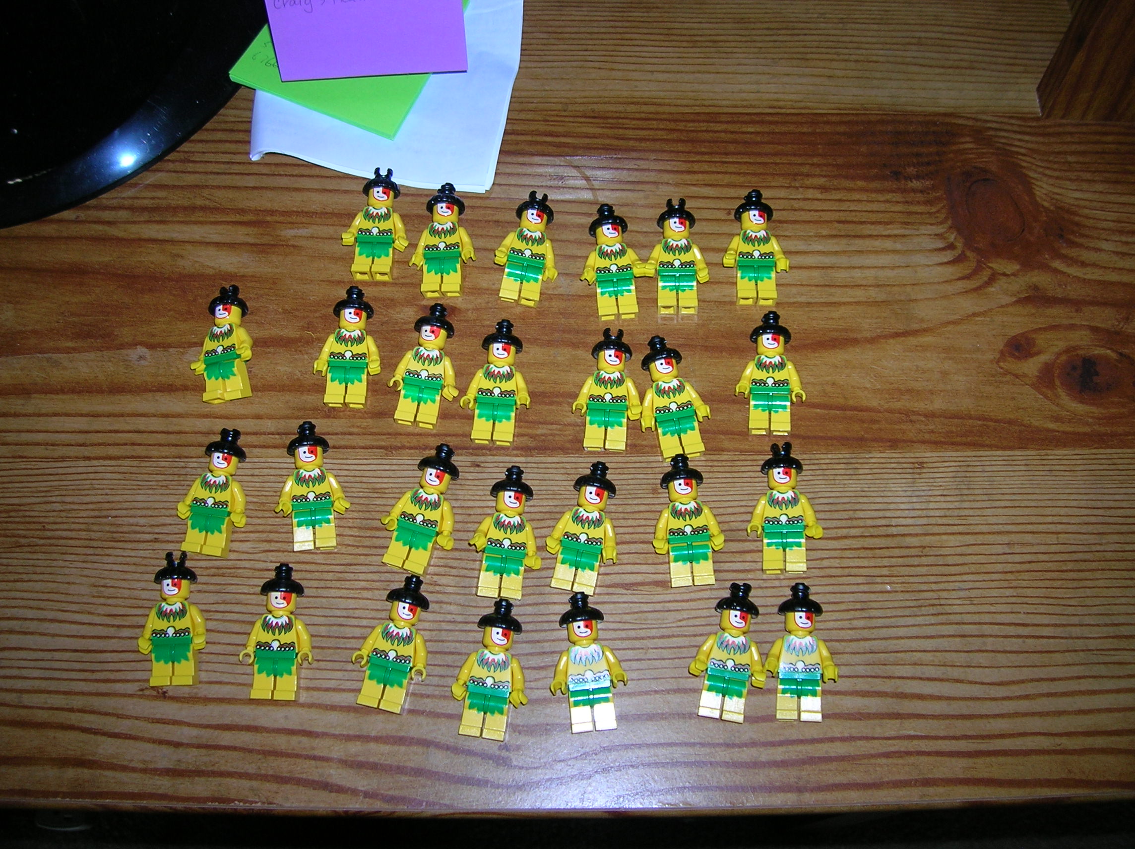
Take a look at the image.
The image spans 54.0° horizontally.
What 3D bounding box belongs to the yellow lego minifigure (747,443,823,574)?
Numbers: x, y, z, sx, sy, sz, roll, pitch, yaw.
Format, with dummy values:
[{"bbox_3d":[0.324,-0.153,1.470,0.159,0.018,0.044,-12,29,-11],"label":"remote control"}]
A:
[{"bbox_3d":[0.079,0.030,0.403,0.027,0.015,0.048,2,76,2],"label":"yellow lego minifigure"}]

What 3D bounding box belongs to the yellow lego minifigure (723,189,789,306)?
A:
[{"bbox_3d":[0.074,-0.070,0.442,0.026,0.015,0.047,1,74,2],"label":"yellow lego minifigure"}]

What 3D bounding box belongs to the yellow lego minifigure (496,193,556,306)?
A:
[{"bbox_3d":[-0.015,-0.071,0.446,0.026,0.015,0.048,8,79,4],"label":"yellow lego minifigure"}]

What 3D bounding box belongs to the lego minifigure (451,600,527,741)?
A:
[{"bbox_3d":[-0.025,0.086,0.393,0.027,0.015,0.048,8,79,3],"label":"lego minifigure"}]

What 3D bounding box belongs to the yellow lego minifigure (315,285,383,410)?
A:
[{"bbox_3d":[-0.084,-0.030,0.431,0.026,0.015,0.047,1,76,2],"label":"yellow lego minifigure"}]

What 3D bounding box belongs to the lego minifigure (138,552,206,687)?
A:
[{"bbox_3d":[-0.141,0.069,0.397,0.024,0.015,0.048,-5,76,0],"label":"lego minifigure"}]

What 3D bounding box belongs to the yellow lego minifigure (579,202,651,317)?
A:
[{"bbox_3d":[0.017,-0.065,0.444,0.026,0.015,0.048,-4,78,-4],"label":"yellow lego minifigure"}]

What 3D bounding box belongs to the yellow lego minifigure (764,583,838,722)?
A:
[{"bbox_3d":[0.081,0.079,0.387,0.025,0.015,0.048,4,76,3],"label":"yellow lego minifigure"}]

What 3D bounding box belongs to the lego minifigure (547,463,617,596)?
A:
[{"bbox_3d":[0.007,0.037,0.403,0.026,0.015,0.047,11,78,6],"label":"lego minifigure"}]

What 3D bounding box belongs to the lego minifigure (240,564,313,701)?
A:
[{"bbox_3d":[-0.102,0.073,0.393,0.026,0.015,0.047,0,76,2],"label":"lego minifigure"}]

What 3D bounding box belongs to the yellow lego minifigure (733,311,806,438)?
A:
[{"bbox_3d":[0.077,-0.020,0.423,0.026,0.015,0.047,3,75,3],"label":"yellow lego minifigure"}]

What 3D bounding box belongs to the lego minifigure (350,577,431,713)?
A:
[{"bbox_3d":[-0.060,0.077,0.396,0.027,0.015,0.048,12,79,4],"label":"lego minifigure"}]

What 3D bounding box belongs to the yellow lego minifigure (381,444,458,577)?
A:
[{"bbox_3d":[-0.051,0.030,0.406,0.028,0.015,0.047,16,79,8],"label":"yellow lego minifigure"}]

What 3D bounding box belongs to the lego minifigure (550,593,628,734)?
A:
[{"bbox_3d":[0.007,0.082,0.388,0.027,0.015,0.048,-5,76,0],"label":"lego minifigure"}]

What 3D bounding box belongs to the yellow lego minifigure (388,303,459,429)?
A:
[{"bbox_3d":[-0.053,-0.023,0.427,0.028,0.015,0.047,8,77,5],"label":"yellow lego minifigure"}]

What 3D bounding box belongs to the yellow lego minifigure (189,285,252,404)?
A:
[{"bbox_3d":[-0.133,-0.032,0.435,0.024,0.015,0.048,-3,78,11],"label":"yellow lego minifigure"}]

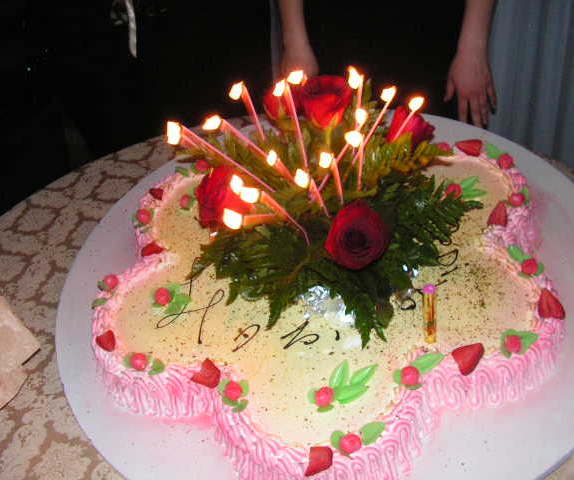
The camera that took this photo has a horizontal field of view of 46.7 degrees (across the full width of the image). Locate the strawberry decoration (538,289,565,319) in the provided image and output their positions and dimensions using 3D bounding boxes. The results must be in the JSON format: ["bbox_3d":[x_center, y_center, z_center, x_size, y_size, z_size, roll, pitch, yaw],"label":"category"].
[{"bbox_3d":[0.295,0.071,0.742,0.030,0.018,0.038,4,50,3],"label":"strawberry decoration"}]

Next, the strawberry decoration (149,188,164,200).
[{"bbox_3d":[-0.193,-0.067,0.984,0.019,0.014,0.024,-24,45,-14],"label":"strawberry decoration"}]

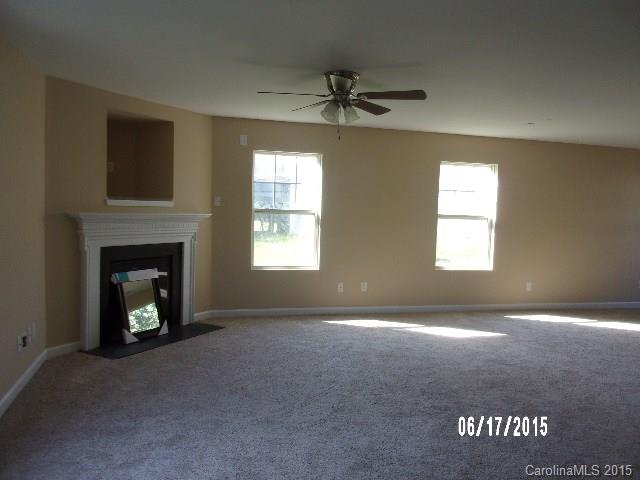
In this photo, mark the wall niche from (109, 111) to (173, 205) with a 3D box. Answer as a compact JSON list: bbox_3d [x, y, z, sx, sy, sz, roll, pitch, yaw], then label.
[{"bbox_3d":[-2.056,-0.858,5.497,0.505,0.889,0.869,5,5,30],"label":"wall niche"}]

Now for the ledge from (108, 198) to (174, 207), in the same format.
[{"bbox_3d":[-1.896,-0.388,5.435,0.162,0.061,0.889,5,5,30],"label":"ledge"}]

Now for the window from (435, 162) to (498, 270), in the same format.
[{"bbox_3d":[2.059,-0.316,7.274,0.904,1.502,0.101,1,5,-15],"label":"window"}]

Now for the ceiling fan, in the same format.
[{"bbox_3d":[0.163,-1.073,3.939,1.293,0.379,1.273,1,5,-15],"label":"ceiling fan"}]

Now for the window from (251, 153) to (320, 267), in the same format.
[{"bbox_3d":[-0.418,-0.353,6.607,0.894,1.490,0.101,1,5,-15],"label":"window"}]

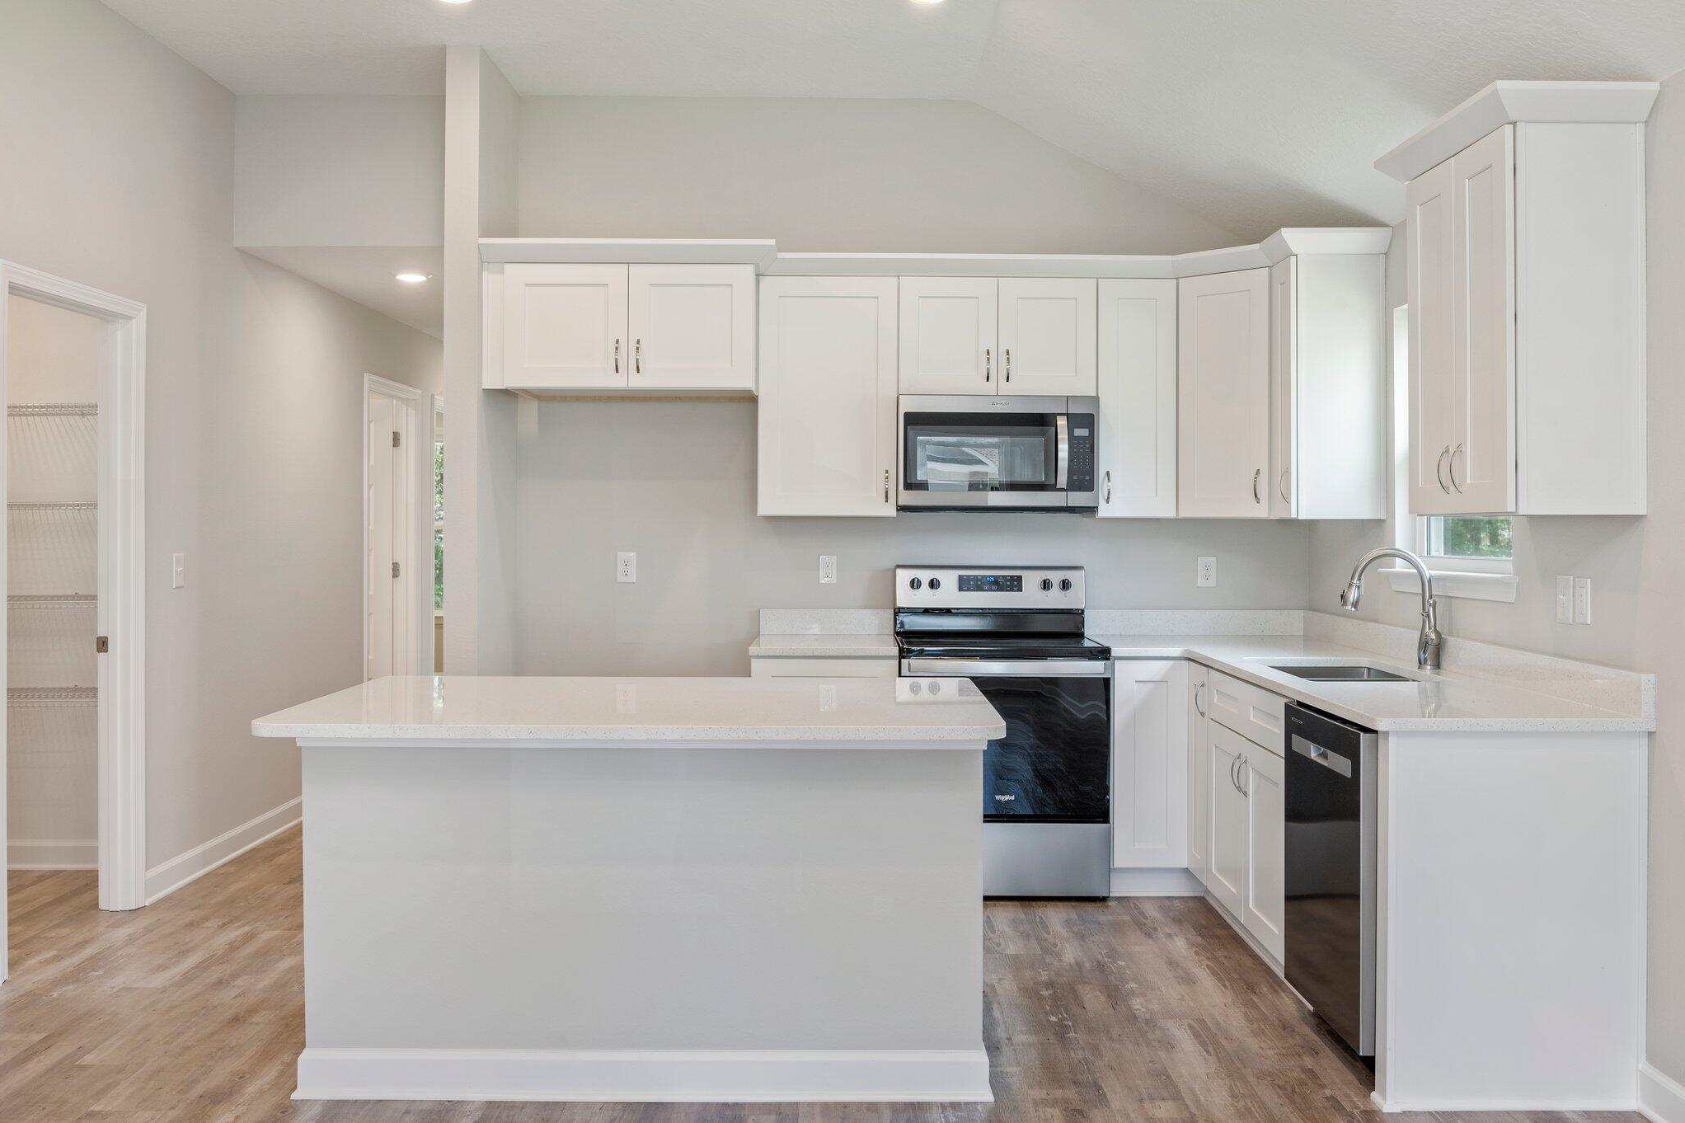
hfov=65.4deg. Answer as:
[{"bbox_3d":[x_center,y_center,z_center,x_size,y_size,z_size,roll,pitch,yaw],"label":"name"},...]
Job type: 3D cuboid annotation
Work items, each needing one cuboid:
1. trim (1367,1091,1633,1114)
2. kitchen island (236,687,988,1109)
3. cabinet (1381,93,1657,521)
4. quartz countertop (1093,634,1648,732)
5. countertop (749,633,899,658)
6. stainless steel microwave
[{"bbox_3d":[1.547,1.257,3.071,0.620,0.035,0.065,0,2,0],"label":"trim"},{"bbox_3d":[-0.475,0.803,3.371,1.687,0.917,0.879,0,2,0],"label":"kitchen island"},{"bbox_3d":[1.691,-0.613,3.344,0.350,0.993,0.653,0,2,0],"label":"cabinet"},{"bbox_3d":[1.423,0.346,4.181,0.900,0.032,2.346,0,2,0],"label":"quartz countertop"},{"bbox_3d":[-0.064,0.317,5.037,0.545,0.031,0.648,0,2,0],"label":"countertop"},{"bbox_3d":[0.591,-0.410,5.123,0.757,0.434,0.391,0,2,0],"label":"stainless steel microwave"}]

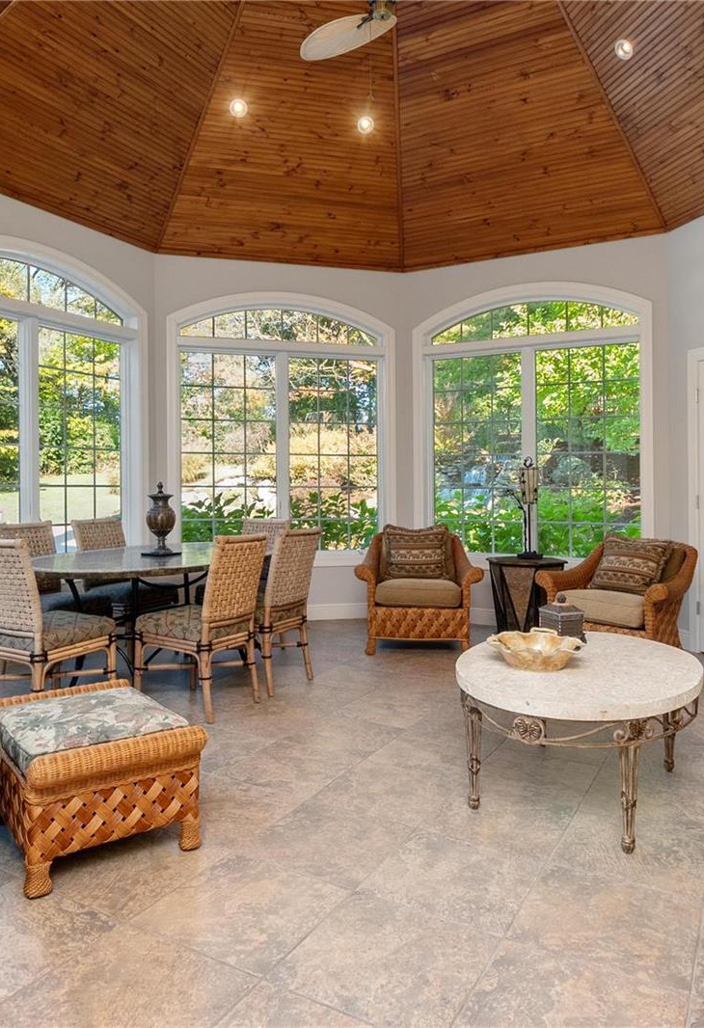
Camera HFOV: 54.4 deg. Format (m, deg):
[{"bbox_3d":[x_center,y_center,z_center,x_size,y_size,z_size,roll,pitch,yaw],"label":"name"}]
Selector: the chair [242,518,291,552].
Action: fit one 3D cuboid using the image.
[{"bbox_3d":[-0.746,0.530,4.685,0.460,0.940,0.580,1,3,31],"label":"chair"}]

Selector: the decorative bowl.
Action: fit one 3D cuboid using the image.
[{"bbox_3d":[0.709,0.523,2.643,0.370,0.100,0.350,1,2,14],"label":"decorative bowl"}]

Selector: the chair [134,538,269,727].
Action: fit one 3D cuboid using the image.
[{"bbox_3d":[-0.794,0.562,3.661,0.598,0.934,0.450,2,3,31],"label":"chair"}]

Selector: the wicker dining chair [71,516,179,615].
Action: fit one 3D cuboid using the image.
[{"bbox_3d":[-1.576,0.516,4.769,0.598,0.934,0.450,2,3,32],"label":"wicker dining chair"}]

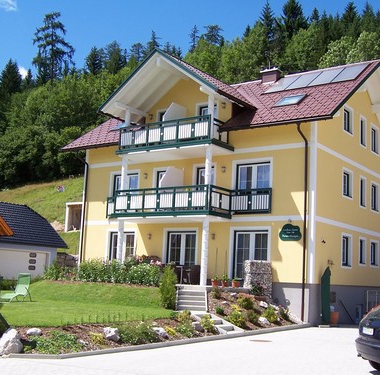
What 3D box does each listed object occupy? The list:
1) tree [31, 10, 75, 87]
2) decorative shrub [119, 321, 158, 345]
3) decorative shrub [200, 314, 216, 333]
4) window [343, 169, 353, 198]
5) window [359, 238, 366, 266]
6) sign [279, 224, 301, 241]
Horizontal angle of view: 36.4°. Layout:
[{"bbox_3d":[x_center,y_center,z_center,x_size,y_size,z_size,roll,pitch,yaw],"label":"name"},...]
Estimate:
[{"bbox_3d":[-19.797,-18.979,83.944,6.100,14.000,6.000,5,-9,-14],"label":"tree"},{"bbox_3d":[-1.154,3.249,12.946,0.896,0.516,0.615,3,-9,-4],"label":"decorative shrub"},{"bbox_3d":[0.497,3.651,15.511,0.429,0.464,0.404,2,-9,2],"label":"decorative shrub"},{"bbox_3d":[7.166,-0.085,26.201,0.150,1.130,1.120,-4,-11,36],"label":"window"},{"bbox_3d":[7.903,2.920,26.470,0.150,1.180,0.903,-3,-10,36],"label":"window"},{"bbox_3d":[3.916,1.763,22.503,0.972,0.662,0.060,-3,-10,36],"label":"sign"}]

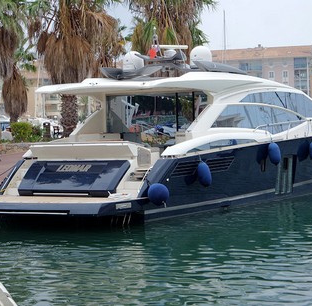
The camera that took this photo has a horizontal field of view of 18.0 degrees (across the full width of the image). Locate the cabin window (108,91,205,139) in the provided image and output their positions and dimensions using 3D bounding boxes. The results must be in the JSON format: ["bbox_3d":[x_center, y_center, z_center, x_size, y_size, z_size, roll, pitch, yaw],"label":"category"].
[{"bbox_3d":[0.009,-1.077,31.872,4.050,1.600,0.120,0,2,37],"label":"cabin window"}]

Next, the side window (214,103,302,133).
[{"bbox_3d":[3.503,-1.117,33.435,0.150,1.000,6.300,-10,-4,33],"label":"side window"}]

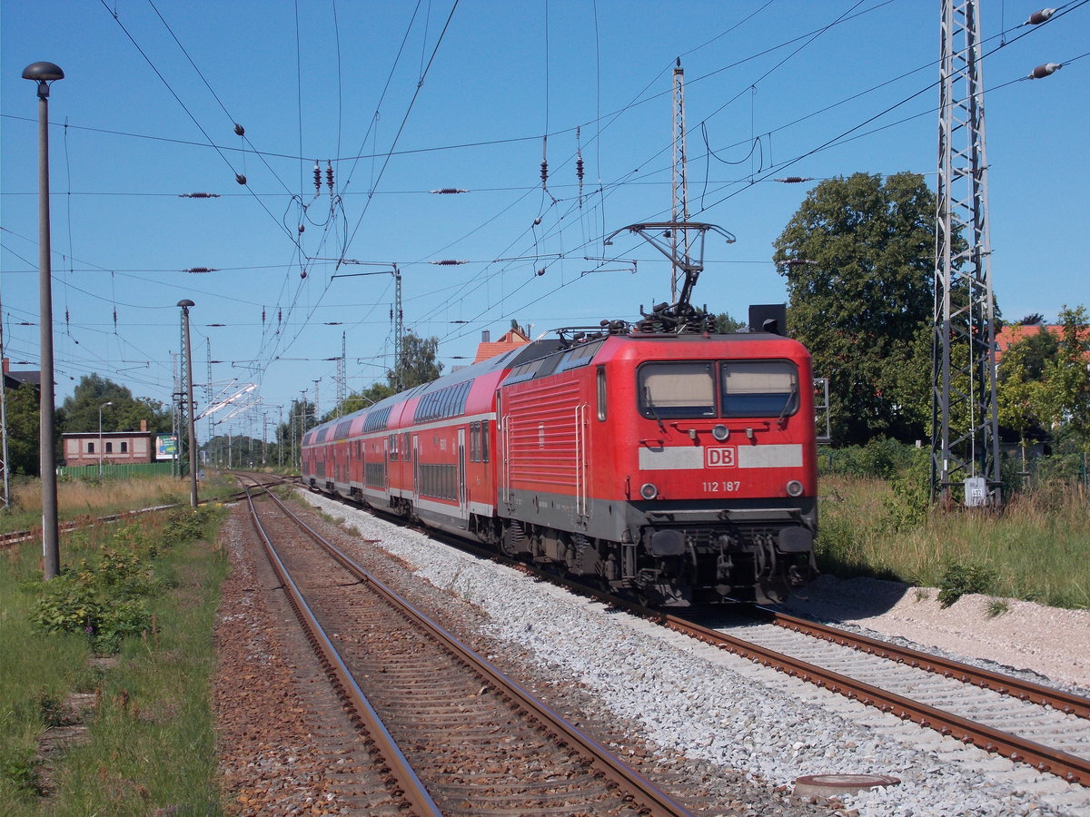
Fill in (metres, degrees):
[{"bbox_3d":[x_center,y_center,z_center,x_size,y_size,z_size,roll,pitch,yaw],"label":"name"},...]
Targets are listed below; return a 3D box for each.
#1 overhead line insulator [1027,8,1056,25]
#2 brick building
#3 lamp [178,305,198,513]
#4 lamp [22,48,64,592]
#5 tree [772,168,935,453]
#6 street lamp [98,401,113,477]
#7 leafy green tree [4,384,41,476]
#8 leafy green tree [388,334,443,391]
[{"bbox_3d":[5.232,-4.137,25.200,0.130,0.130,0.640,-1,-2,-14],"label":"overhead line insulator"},{"bbox_3d":[-48.324,4.504,264.027,9.700,6.502,7.500,-1,-1,-8],"label":"brick building"},{"bbox_3d":[-17.021,-0.227,114.552,0.820,9.931,0.820,-1,-1,-8],"label":"lamp"},{"bbox_3d":[-9.669,-1.700,46.252,0.820,10.012,0.820,-1,-1,-8],"label":"lamp"},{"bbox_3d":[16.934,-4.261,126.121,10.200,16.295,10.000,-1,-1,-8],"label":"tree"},{"bbox_3d":[-45.893,3.342,250.043,1.500,8.105,0.300,-1,-1,0],"label":"street lamp"},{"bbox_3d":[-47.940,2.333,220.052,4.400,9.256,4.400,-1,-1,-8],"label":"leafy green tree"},{"bbox_3d":[-11.167,-0.196,205.082,4.600,12.598,4.600,-1,-1,-8],"label":"leafy green tree"}]

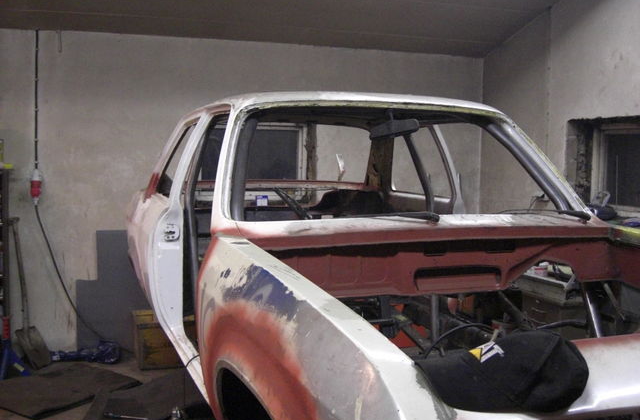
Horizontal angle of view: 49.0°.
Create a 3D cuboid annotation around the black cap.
[{"bbox_3d":[0.270,0.238,1.040,0.265,0.105,0.175,0,11,-17],"label":"black cap"}]

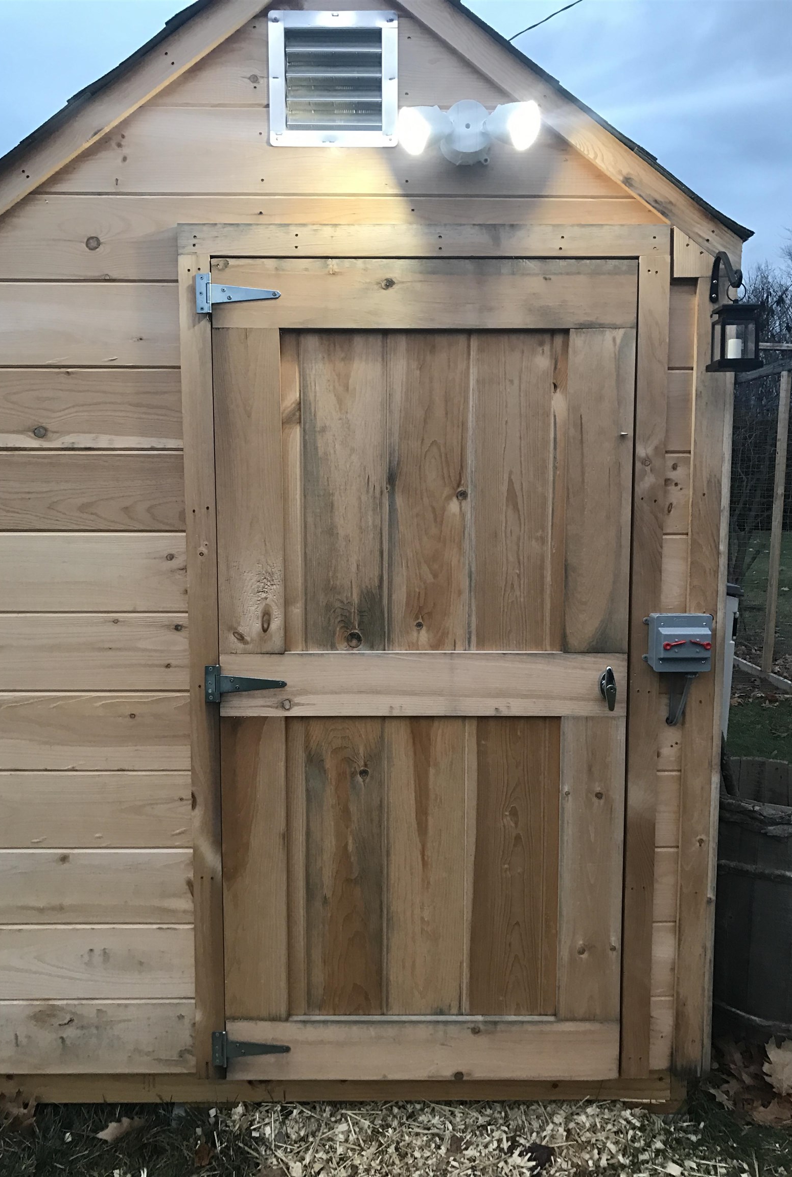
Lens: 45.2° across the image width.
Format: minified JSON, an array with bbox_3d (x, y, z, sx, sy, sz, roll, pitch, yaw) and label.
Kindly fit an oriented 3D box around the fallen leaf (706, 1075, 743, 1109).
[{"bbox_3d":[0.741,1.137,2.146,0.070,0.030,0.065,0,5,0],"label":"fallen leaf"}]

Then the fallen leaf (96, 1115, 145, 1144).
[{"bbox_3d":[-0.581,1.144,2.010,0.095,0.024,0.045,2,5,18],"label":"fallen leaf"}]

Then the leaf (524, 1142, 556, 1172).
[{"bbox_3d":[0.292,1.156,1.935,0.060,0.025,0.065,0,5,0],"label":"leaf"}]

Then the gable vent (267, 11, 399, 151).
[{"bbox_3d":[-0.128,-1.038,1.943,0.263,0.263,0.035,0,5,0],"label":"gable vent"}]

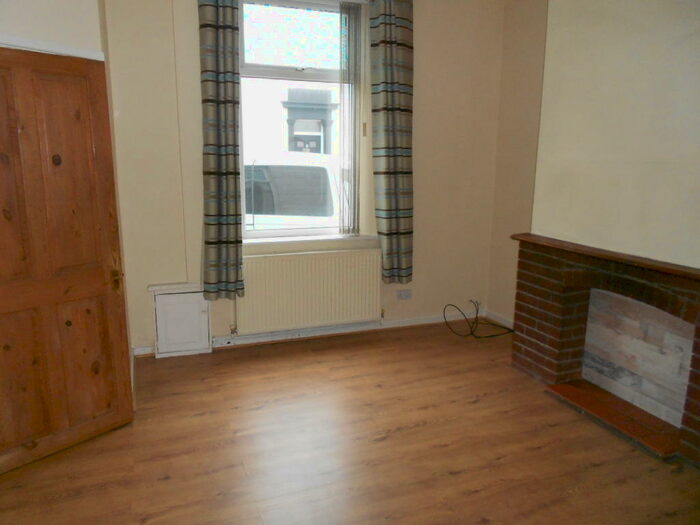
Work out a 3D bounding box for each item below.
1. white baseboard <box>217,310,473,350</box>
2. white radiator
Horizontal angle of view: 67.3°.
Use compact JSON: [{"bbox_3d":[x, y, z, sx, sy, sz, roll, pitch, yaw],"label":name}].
[{"bbox_3d":[0.076,0.548,4.503,2.428,0.067,0.020,-4,12,-21],"label":"white baseboard"},{"bbox_3d":[-0.318,0.221,4.236,1.184,0.614,0.085,-4,12,-21],"label":"white radiator"}]

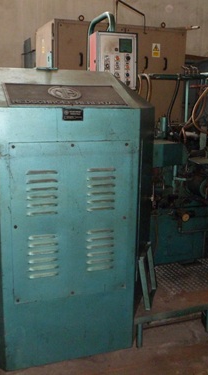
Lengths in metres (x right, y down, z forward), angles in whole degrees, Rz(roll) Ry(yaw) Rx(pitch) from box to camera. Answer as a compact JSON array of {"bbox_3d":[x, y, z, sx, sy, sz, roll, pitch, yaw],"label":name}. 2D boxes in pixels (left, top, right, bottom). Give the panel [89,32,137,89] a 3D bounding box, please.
[{"bbox_3d":[0.077,-0.992,3.106,0.335,0.424,0.179,-3,11,-18],"label":"panel"}]

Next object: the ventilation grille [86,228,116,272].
[{"bbox_3d":[-0.018,0.370,2.275,0.164,0.250,0.020,-3,11,-18],"label":"ventilation grille"}]

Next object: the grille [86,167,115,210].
[{"bbox_3d":[-0.012,0.016,2.209,0.168,0.248,0.020,-3,11,-18],"label":"grille"}]

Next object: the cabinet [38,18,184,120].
[{"bbox_3d":[0.088,-1.227,4.323,1.440,1.006,0.660,-3,11,-17],"label":"cabinet"}]

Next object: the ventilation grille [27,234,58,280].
[{"bbox_3d":[-0.334,0.390,2.175,0.164,0.245,0.020,-3,11,-18],"label":"ventilation grille"}]

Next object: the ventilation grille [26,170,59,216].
[{"bbox_3d":[-0.329,0.033,2.108,0.162,0.244,0.020,-3,11,-18],"label":"ventilation grille"}]

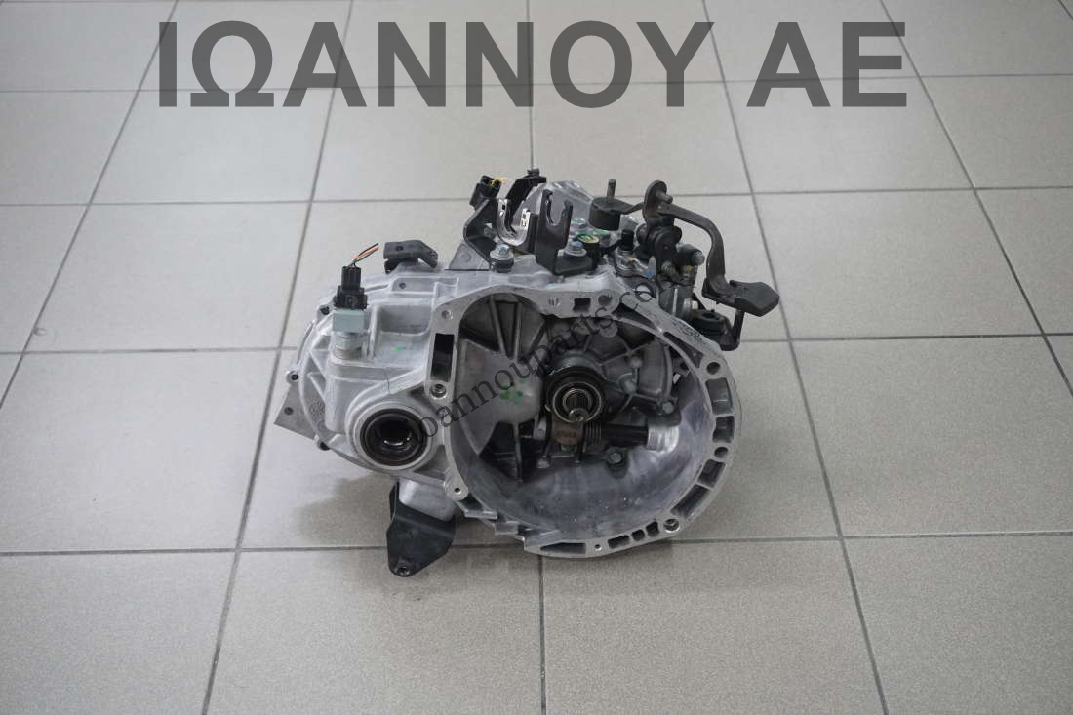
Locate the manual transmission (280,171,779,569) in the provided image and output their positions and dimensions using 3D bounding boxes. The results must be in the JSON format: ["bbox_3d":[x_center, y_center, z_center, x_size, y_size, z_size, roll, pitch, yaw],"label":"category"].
[{"bbox_3d":[-0.008,-0.033,1.303,0.545,0.365,0.385,-1,43,0],"label":"manual transmission"}]

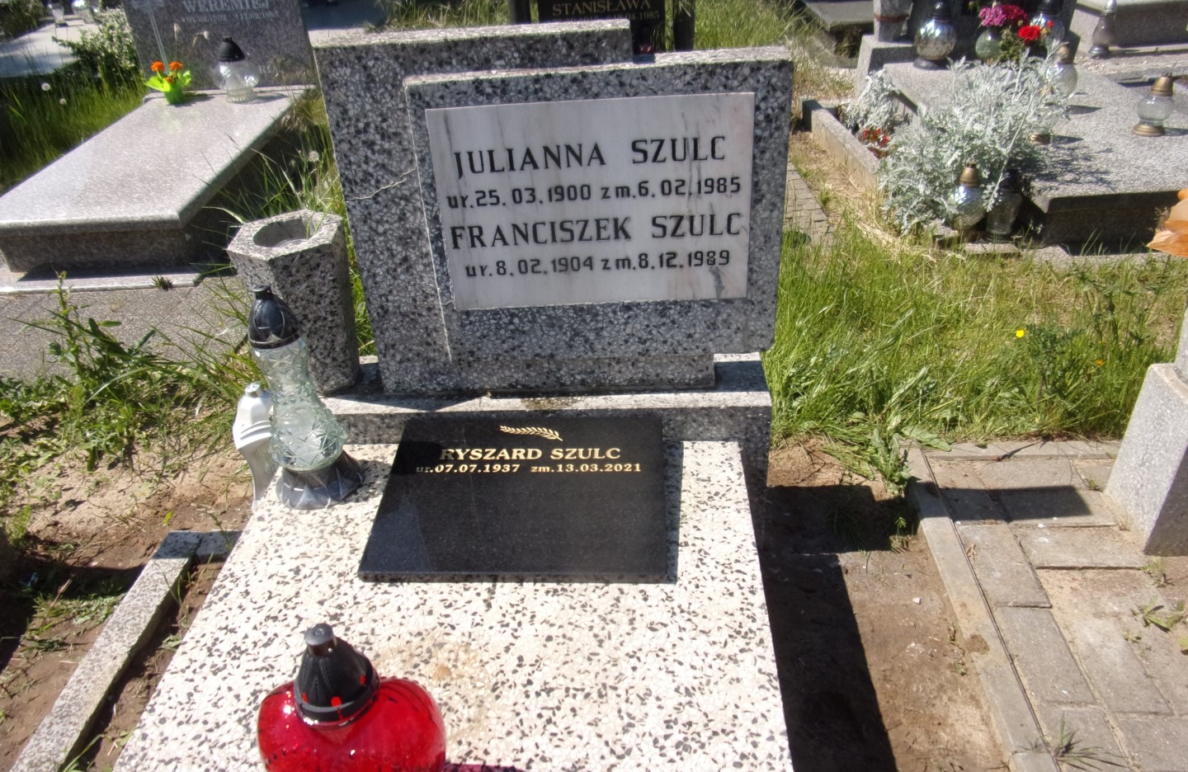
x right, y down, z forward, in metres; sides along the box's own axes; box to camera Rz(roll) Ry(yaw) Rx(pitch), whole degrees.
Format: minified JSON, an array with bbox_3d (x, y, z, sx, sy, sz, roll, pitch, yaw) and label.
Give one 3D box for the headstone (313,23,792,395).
[{"bbox_3d":[-0.051,-0.266,1.348,0.676,0.582,0.192,-2,30,2],"label":"headstone"}]

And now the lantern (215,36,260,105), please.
[{"bbox_3d":[-1.453,-1.283,3.343,0.172,0.233,0.172,-1,36,4],"label":"lantern"}]

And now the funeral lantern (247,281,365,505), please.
[{"bbox_3d":[-0.471,0.013,1.295,0.141,0.372,0.140,-1,36,4],"label":"funeral lantern"}]

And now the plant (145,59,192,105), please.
[{"bbox_3d":[-1.764,-1.247,3.393,0.186,0.149,0.149,-1,36,4],"label":"plant"}]

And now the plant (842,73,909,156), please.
[{"bbox_3d":[1.011,-1.026,3.027,0.223,0.233,0.270,-1,36,4],"label":"plant"}]

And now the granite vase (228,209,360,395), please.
[{"bbox_3d":[-0.500,-0.119,1.415,0.181,0.305,0.177,-1,36,4],"label":"granite vase"}]

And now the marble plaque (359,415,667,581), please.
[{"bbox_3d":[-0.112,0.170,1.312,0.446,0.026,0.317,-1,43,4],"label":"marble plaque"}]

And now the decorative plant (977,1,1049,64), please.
[{"bbox_3d":[1.662,-1.401,3.270,0.251,0.205,0.205,-1,36,4],"label":"decorative plant"}]

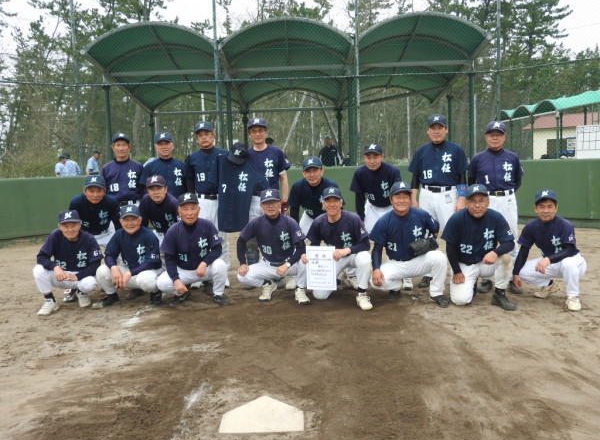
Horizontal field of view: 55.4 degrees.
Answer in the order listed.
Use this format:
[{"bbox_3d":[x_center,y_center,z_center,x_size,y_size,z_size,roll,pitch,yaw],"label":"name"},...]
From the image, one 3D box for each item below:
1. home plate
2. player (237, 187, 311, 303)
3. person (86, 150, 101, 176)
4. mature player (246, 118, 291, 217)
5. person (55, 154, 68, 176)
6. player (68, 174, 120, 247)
[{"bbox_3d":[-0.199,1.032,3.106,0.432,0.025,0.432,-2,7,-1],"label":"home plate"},{"bbox_3d":[-0.260,0.224,5.492,0.660,1.074,0.690,-1,6,3],"label":"player"},{"bbox_3d":[-5.861,-1.119,16.211,0.355,1.704,0.492,1,7,19],"label":"person"},{"bbox_3d":[-0.407,-0.181,6.062,0.591,1.763,0.374,-1,6,-1],"label":"mature player"},{"bbox_3d":[-6.766,-1.043,16.217,0.374,1.596,0.492,3,7,33],"label":"person"},{"bbox_3d":[-2.031,0.160,5.739,0.571,1.231,0.690,-2,6,-8],"label":"player"}]

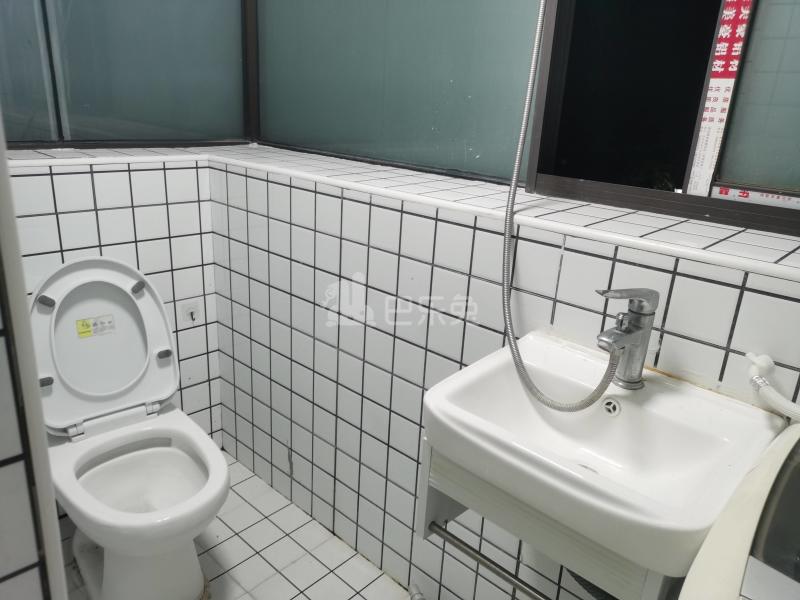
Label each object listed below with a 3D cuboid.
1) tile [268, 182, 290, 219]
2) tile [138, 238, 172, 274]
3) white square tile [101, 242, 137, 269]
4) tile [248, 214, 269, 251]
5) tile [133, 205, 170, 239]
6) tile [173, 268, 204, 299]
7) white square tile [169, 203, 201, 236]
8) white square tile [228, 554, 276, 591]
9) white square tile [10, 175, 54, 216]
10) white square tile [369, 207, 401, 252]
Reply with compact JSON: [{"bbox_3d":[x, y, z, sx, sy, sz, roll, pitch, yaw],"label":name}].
[{"bbox_3d":[-0.323,-0.265,1.693,0.097,0.097,0.010,19,25,39],"label":"tile"},{"bbox_3d":[-0.733,-0.132,1.856,0.097,0.097,0.010,-14,26,-41],"label":"tile"},{"bbox_3d":[-0.803,-0.112,1.788,0.098,0.098,0.010,-15,26,-42],"label":"white square tile"},{"bbox_3d":[-0.404,-0.199,1.796,0.097,0.097,0.010,19,25,39],"label":"tile"},{"bbox_3d":[-0.727,-0.227,1.823,0.097,0.097,0.010,-14,26,-41],"label":"tile"},{"bbox_3d":[-0.664,-0.054,1.953,0.098,0.098,0.009,-14,26,-41],"label":"tile"},{"bbox_3d":[-0.650,-0.243,1.883,0.097,0.097,0.010,-14,25,-41],"label":"white square tile"},{"bbox_3d":[-0.394,0.733,1.679,0.098,0.009,0.098,19,25,39],"label":"white square tile"},{"bbox_3d":[-0.937,-0.265,1.591,0.098,0.098,0.009,-14,26,-41],"label":"white square tile"},{"bbox_3d":[-0.030,-0.162,1.440,0.097,0.097,0.010,19,25,39],"label":"white square tile"}]

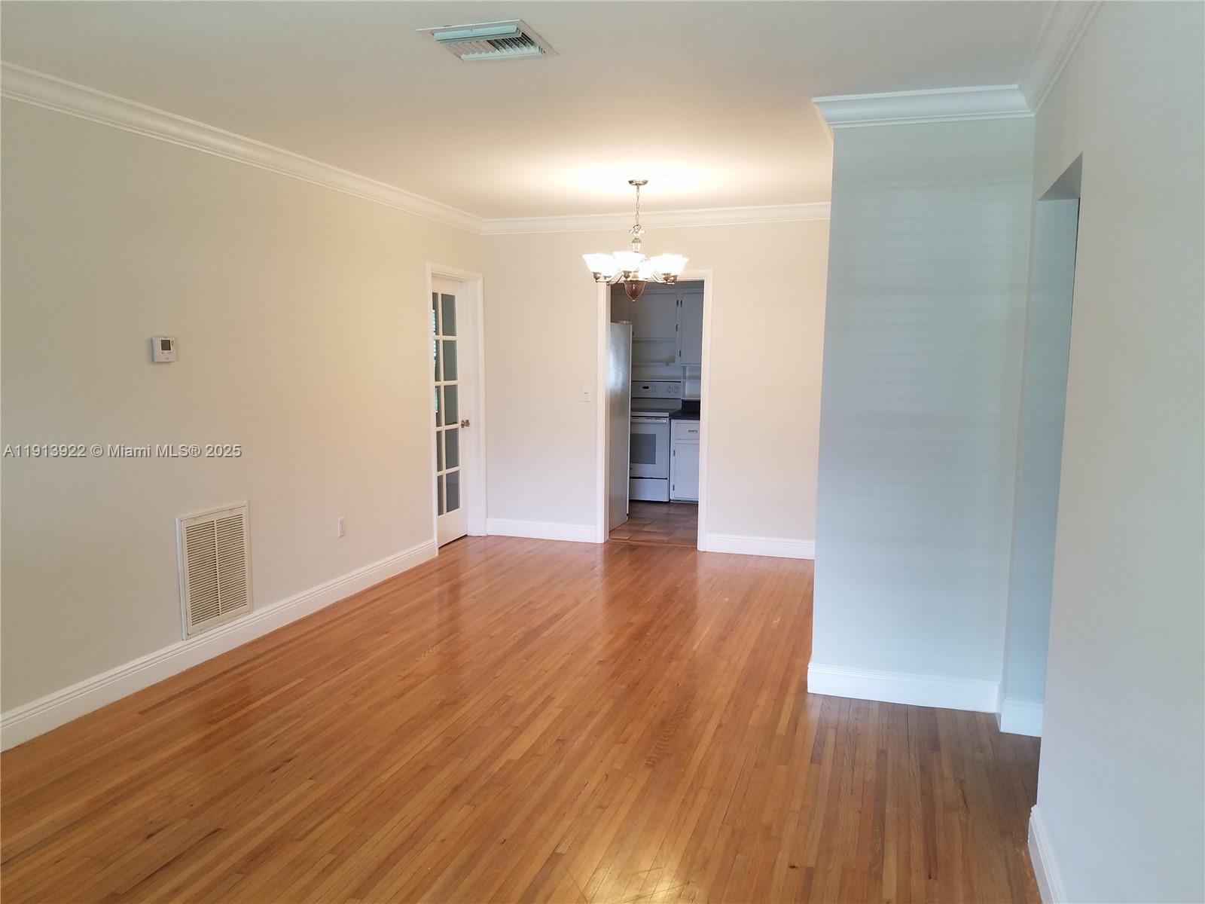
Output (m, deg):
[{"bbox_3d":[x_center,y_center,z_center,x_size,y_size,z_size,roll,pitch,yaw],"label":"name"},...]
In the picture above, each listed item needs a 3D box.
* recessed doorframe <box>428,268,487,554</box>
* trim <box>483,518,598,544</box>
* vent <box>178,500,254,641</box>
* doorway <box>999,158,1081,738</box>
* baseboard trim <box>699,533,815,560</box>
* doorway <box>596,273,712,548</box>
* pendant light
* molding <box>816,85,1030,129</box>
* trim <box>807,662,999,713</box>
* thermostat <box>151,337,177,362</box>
[{"bbox_3d":[-1.117,-0.323,6.824,0.141,2.079,0.829,2,7,18],"label":"recessed doorframe"},{"bbox_3d":[-0.460,0.624,7.155,0.955,0.133,0.018,2,7,18],"label":"trim"},{"bbox_3d":[-1.868,0.572,4.402,0.025,0.574,0.463,2,7,18],"label":"vent"},{"bbox_3d":[1.525,0.142,3.033,0.148,2.028,0.858,2,7,18],"label":"doorway"},{"bbox_3d":[1.204,0.695,6.624,0.907,0.130,0.018,2,7,18],"label":"baseboard trim"},{"bbox_3d":[0.398,-0.305,6.844,0.854,2.060,0.148,2,7,18],"label":"doorway"},{"bbox_3d":[0.200,-1.246,5.359,0.651,0.703,0.651,0,6,0],"label":"pendant light"},{"bbox_3d":[1.254,-1.346,3.554,0.820,0.092,0.077,2,7,18],"label":"molding"},{"bbox_3d":[1.267,1.000,3.846,0.765,0.139,0.021,2,7,18],"label":"trim"},{"bbox_3d":[-1.940,-0.456,4.026,0.030,0.110,0.118,2,7,18],"label":"thermostat"}]

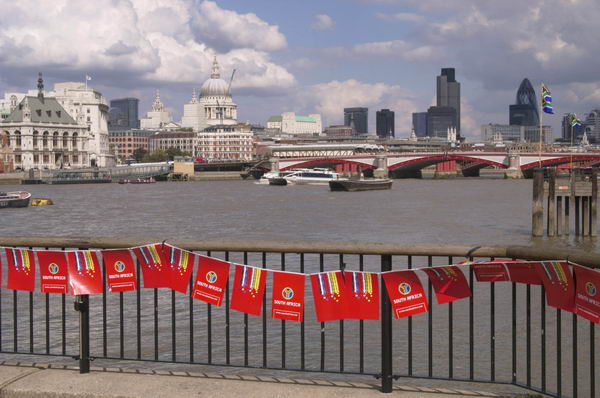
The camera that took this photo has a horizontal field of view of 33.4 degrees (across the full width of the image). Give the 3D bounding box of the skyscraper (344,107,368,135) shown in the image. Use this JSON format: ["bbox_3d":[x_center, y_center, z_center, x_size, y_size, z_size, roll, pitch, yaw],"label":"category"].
[{"bbox_3d":[106.390,-122.796,1880.000,45.000,99.000,36.000,0,2,3],"label":"skyscraper"}]

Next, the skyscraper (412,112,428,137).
[{"bbox_3d":[268.425,-136.006,2170.000,45.000,104.000,42.000,0,2,6],"label":"skyscraper"}]

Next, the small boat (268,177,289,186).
[{"bbox_3d":[-6.780,-5.330,315.000,6.000,2.000,2.300,-2,2,-37],"label":"small boat"}]

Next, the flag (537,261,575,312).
[{"bbox_3d":[1.450,0.490,5.650,0.060,0.300,0.215,-18,12,-43],"label":"flag"}]

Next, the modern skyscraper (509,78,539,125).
[{"bbox_3d":[499.154,-176.732,2210.000,57.000,180.000,57.000,0,2,12],"label":"modern skyscraper"}]

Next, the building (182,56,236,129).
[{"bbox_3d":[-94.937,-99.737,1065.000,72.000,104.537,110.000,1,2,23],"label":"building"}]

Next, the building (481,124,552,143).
[{"bbox_3d":[301.417,-82.141,1390.000,98.000,43.159,45.000,0,2,14],"label":"building"}]

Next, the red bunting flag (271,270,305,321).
[{"bbox_3d":[-0.076,0.623,6.350,0.210,0.300,0.030,3,2,15],"label":"red bunting flag"}]

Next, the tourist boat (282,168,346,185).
[{"bbox_3d":[4.764,-7.392,328.000,22.000,5.000,5.500,-1,2,-30],"label":"tourist boat"}]

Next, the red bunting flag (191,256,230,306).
[{"bbox_3d":[-0.583,0.532,6.470,0.212,0.300,0.045,11,12,15],"label":"red bunting flag"}]

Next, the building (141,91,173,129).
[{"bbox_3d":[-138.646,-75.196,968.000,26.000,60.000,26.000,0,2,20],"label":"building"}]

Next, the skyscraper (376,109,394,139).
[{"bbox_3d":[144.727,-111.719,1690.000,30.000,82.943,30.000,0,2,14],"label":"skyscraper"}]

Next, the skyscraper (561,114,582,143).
[{"bbox_3d":[556.095,-128.376,2030.000,50.000,95.000,50.000,1,2,14],"label":"skyscraper"}]

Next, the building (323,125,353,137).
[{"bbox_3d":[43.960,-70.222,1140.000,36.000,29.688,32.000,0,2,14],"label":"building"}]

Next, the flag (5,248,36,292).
[{"bbox_3d":[-1.935,0.495,6.890,0.212,0.300,0.045,3,8,15],"label":"flag"}]

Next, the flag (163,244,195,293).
[{"bbox_3d":[-0.760,0.447,6.326,0.205,0.260,0.040,12,2,18],"label":"flag"}]

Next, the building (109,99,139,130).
[{"bbox_3d":[-314.121,-118.776,1787.000,40.000,125.000,32.000,0,2,24],"label":"building"}]

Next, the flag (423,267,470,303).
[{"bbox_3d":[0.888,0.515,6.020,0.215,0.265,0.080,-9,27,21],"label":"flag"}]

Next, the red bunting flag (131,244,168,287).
[{"bbox_3d":[-0.954,0.442,6.391,0.205,0.260,0.040,-11,2,18],"label":"red bunting flag"}]

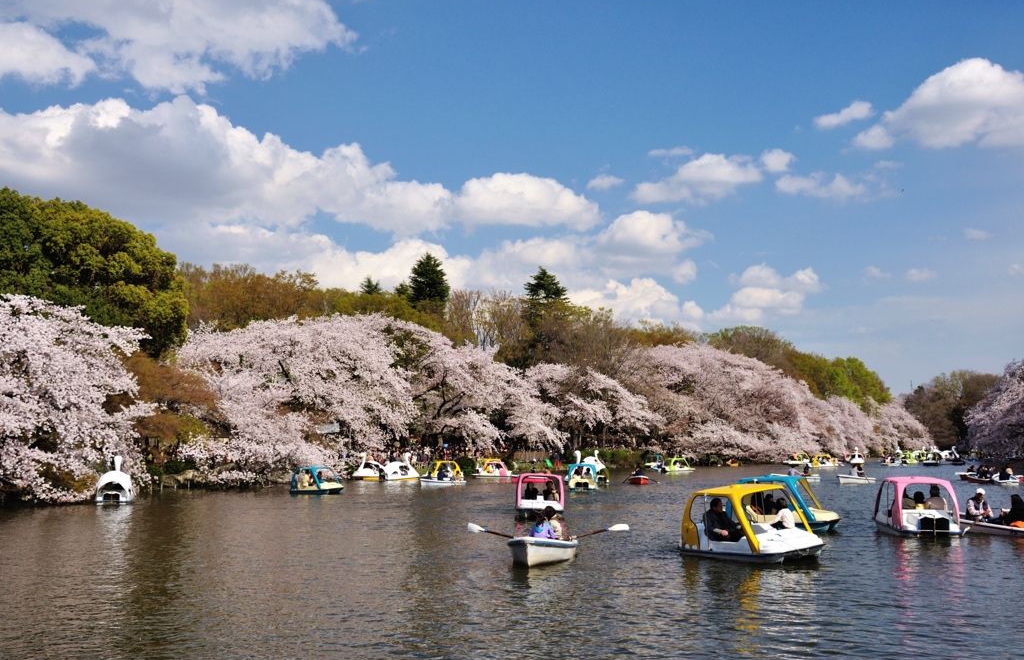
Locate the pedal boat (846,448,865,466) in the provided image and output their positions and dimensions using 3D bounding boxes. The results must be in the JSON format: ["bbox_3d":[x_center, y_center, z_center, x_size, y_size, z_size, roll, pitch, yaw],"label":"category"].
[{"bbox_3d":[38.046,14.068,122.000,1.500,2.100,2.700,-3,-6,19],"label":"pedal boat"}]

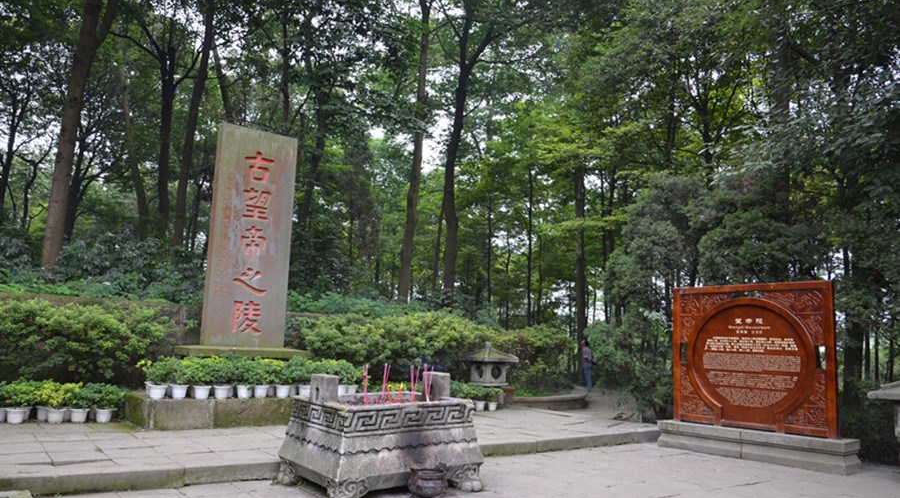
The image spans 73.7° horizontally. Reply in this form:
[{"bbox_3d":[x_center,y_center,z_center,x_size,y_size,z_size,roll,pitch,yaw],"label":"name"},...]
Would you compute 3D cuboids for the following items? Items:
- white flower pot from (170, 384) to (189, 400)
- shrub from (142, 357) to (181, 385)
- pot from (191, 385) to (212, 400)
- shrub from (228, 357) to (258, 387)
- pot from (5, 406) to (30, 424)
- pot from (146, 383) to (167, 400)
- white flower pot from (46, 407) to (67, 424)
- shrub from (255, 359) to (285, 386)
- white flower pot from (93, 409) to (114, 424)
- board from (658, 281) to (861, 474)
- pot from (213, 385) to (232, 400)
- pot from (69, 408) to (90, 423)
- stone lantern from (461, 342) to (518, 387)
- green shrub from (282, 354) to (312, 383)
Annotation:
[{"bbox_3d":[-3.729,1.968,8.299,0.260,0.195,0.260,10,-12,-37],"label":"white flower pot"},{"bbox_3d":[-3.966,1.671,8.219,0.531,0.425,0.480,10,-12,-37],"label":"shrub"},{"bbox_3d":[-3.529,2.040,8.600,0.235,0.200,0.235,2,-10,0],"label":"pot"},{"bbox_3d":[-3.069,1.849,9.025,0.408,0.457,0.378,5,-10,-18],"label":"shrub"},{"bbox_3d":[-5.977,2.309,8.306,0.235,0.200,0.235,9,-12,-34],"label":"pot"},{"bbox_3d":[-3.939,1.928,8.137,0.262,0.200,0.262,10,-12,-37],"label":"pot"},{"bbox_3d":[-5.554,2.359,8.504,0.235,0.200,0.235,8,-11,-31],"label":"white flower pot"},{"bbox_3d":[-2.762,1.890,9.181,0.445,0.428,0.420,10,-12,-37],"label":"shrub"},{"bbox_3d":[-4.976,2.393,8.657,0.255,0.195,0.255,10,-12,-37],"label":"white flower pot"},{"bbox_3d":[4.584,1.877,9.275,0.520,2.619,2.635,11,-12,-39],"label":"board"},{"bbox_3d":[-3.263,2.055,8.656,0.255,0.193,0.255,10,-12,-37],"label":"pot"},{"bbox_3d":[-5.320,2.392,8.640,0.235,0.200,0.235,8,-11,-30],"label":"pot"},{"bbox_3d":[0.958,2.694,13.983,1.200,1.019,1.150,2,-10,4],"label":"stone lantern"},{"bbox_3d":[-2.405,1.916,9.464,0.459,0.473,0.420,10,-12,-37],"label":"green shrub"}]

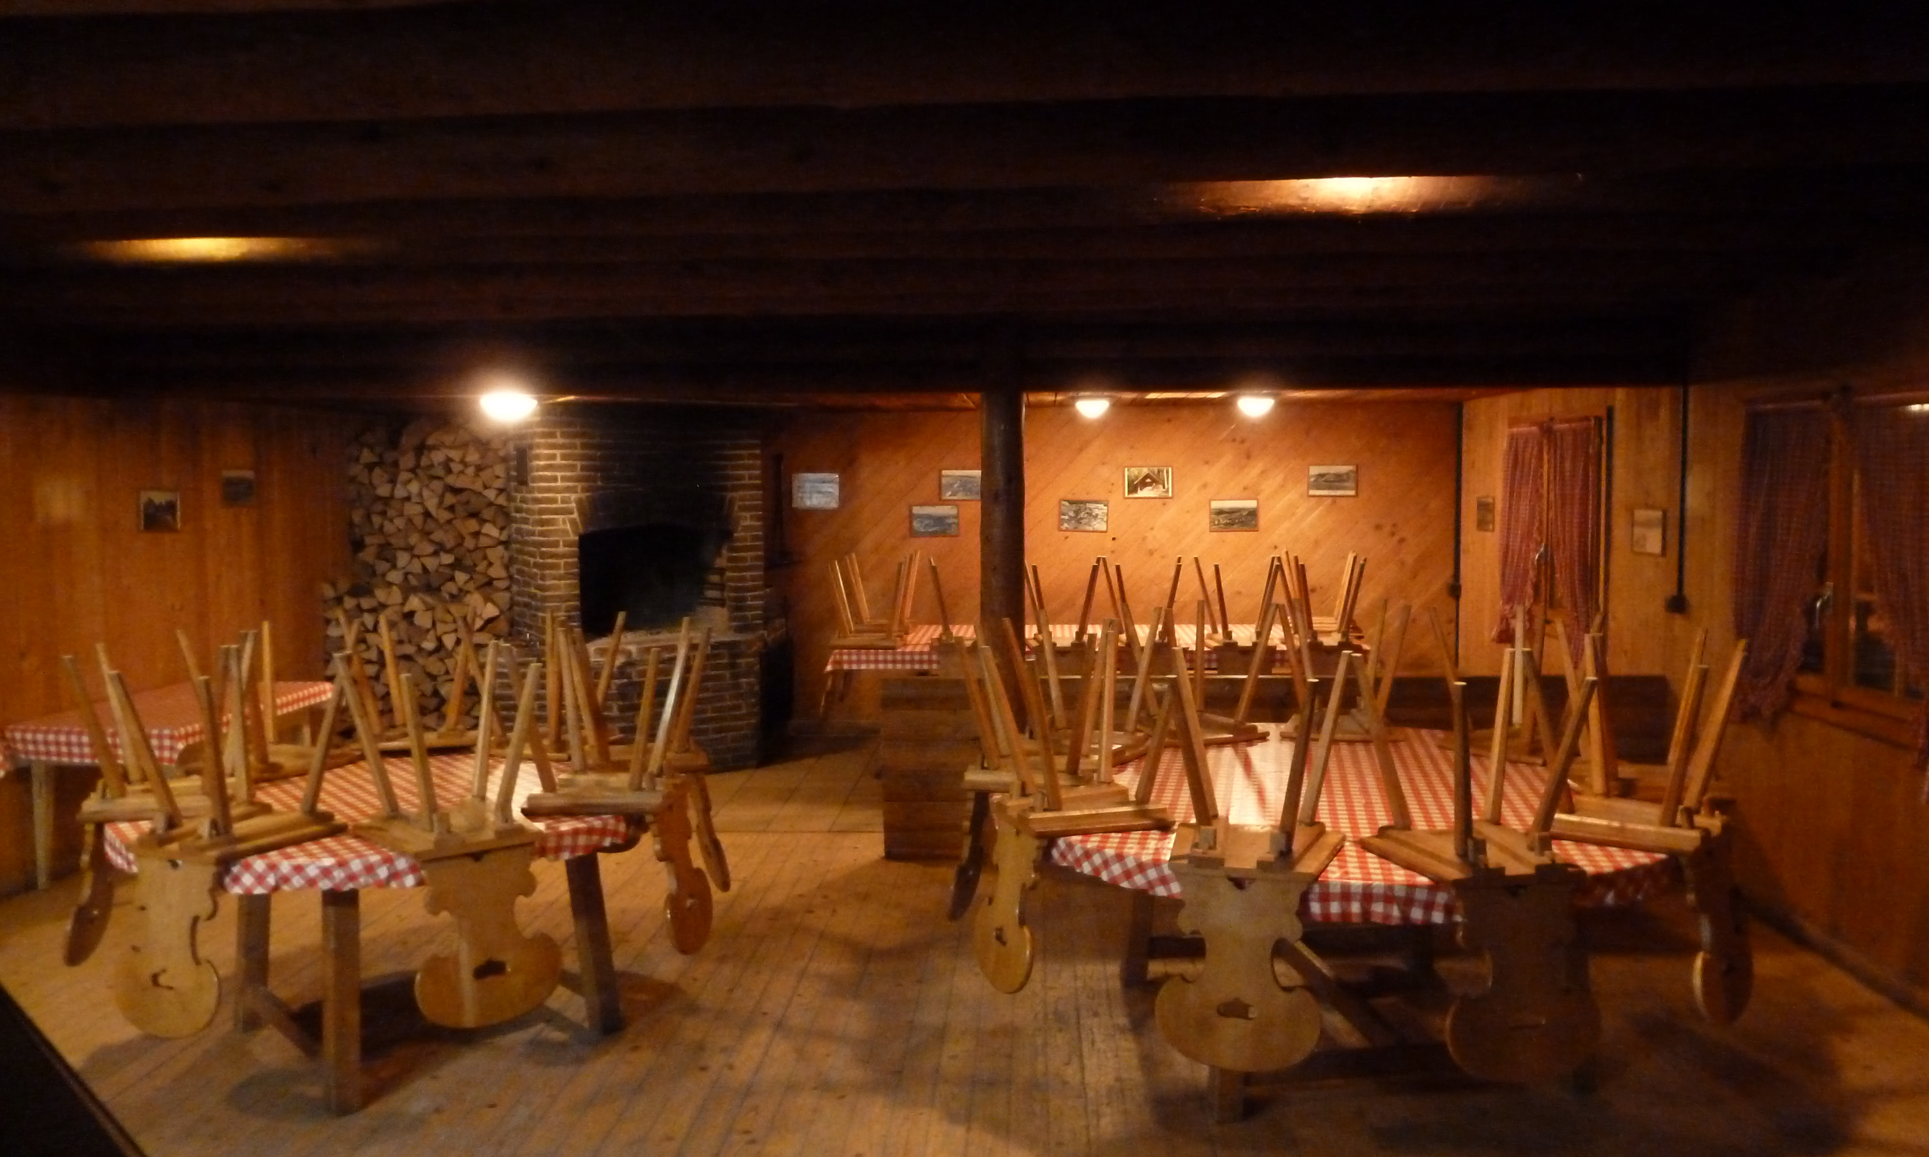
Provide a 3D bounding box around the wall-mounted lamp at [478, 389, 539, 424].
[{"bbox_3d":[-2.181,-0.819,6.400,0.260,0.125,0.260,0,5,3],"label":"wall-mounted lamp"}]

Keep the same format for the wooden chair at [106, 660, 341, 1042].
[{"bbox_3d":[-1.908,0.677,3.485,0.430,0.926,0.472,1,5,21],"label":"wooden chair"}]

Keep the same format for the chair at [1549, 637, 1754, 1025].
[{"bbox_3d":[1.764,0.648,3.481,0.430,0.926,0.472,-5,6,-44],"label":"chair"}]

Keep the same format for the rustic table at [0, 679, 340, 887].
[{"bbox_3d":[-3.404,0.925,5.867,0.744,0.755,1.152,0,5,3],"label":"rustic table"}]

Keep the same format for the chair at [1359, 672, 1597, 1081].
[{"bbox_3d":[1.237,0.673,3.218,0.430,0.926,0.472,-1,5,-9],"label":"chair"}]

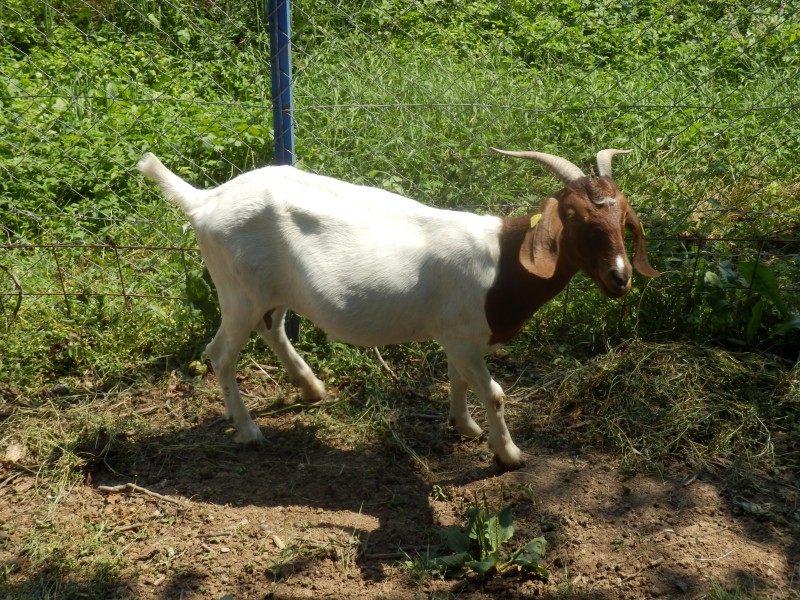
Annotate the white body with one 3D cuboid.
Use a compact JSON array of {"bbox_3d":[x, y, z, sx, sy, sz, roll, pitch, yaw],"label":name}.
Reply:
[{"bbox_3d":[-0.150,0.012,3.746,0.948,0.672,0.271,5,23,13],"label":"white body"}]

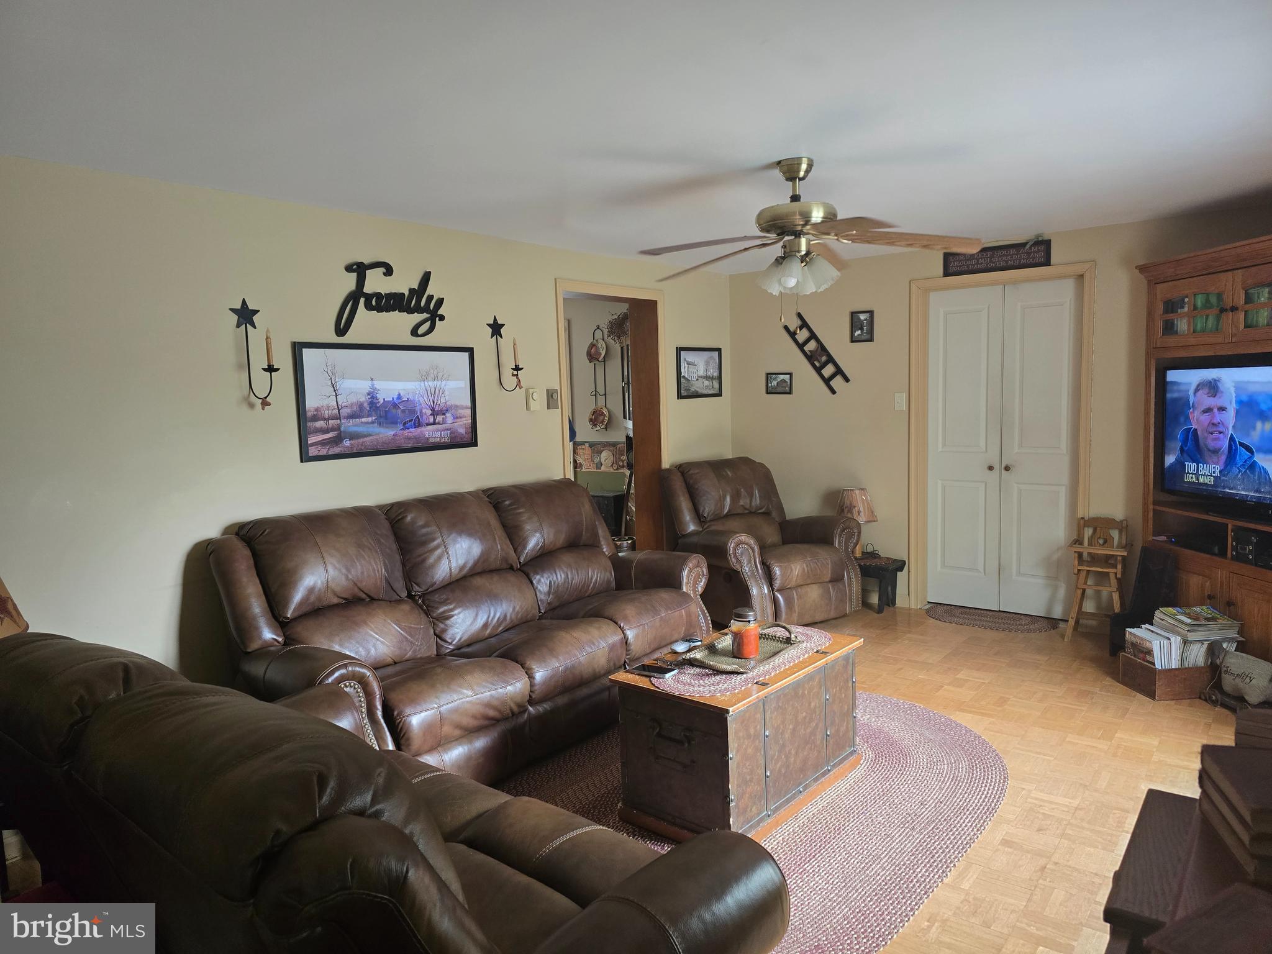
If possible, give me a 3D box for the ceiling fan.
[{"bbox_3d":[0.594,-0.925,3.132,1.300,0.480,1.300,3,7,38],"label":"ceiling fan"}]

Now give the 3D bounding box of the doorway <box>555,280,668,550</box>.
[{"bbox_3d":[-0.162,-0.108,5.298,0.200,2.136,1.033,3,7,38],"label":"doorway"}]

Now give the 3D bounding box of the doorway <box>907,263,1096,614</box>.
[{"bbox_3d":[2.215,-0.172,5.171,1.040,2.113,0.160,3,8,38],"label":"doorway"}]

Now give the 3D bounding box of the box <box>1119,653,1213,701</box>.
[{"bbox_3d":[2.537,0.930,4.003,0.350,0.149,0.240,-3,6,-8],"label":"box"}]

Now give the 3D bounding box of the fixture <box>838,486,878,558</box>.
[{"bbox_3d":[1.471,0.304,5.626,0.280,0.475,0.280,3,7,38],"label":"fixture"}]

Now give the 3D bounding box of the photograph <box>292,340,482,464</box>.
[{"bbox_3d":[-1.119,-0.355,3.913,0.030,0.495,0.966,3,8,38],"label":"photograph"}]

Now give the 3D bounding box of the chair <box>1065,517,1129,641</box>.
[{"bbox_3d":[2.589,0.577,4.701,0.310,0.700,0.270,3,8,38],"label":"chair"}]

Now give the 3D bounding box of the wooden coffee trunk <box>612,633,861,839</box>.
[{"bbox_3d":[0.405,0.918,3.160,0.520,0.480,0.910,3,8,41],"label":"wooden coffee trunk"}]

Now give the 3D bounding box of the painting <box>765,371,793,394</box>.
[{"bbox_3d":[1.018,-0.658,5.965,0.212,0.152,0.020,3,8,38],"label":"painting"}]

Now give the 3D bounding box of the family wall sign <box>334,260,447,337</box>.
[{"bbox_3d":[-1.113,-0.809,3.884,0.020,0.345,0.612,3,7,38],"label":"family wall sign"}]

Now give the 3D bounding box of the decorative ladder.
[{"bbox_3d":[1.230,-0.846,5.765,0.030,0.605,0.150,-9,-27,-51],"label":"decorative ladder"}]

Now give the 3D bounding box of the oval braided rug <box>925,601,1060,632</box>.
[{"bbox_3d":[2.194,0.888,5.267,0.800,0.012,0.480,3,7,38],"label":"oval braided rug"}]

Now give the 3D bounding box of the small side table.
[{"bbox_3d":[1.508,0.704,5.617,0.500,0.320,0.220,3,8,38],"label":"small side table"}]

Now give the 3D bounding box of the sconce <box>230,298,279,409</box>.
[{"bbox_3d":[-1.473,-0.482,3.308,0.215,0.440,0.127,3,8,38],"label":"sconce"}]

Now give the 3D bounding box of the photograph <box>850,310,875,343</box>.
[{"bbox_3d":[1.495,-0.994,5.599,0.163,0.204,0.020,3,7,38],"label":"photograph"}]

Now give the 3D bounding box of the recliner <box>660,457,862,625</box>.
[{"bbox_3d":[0.792,0.402,5.529,1.060,1.015,0.930,-5,7,-31],"label":"recliner"}]

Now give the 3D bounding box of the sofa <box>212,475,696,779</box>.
[{"bbox_3d":[-0.618,0.605,3.782,0.980,1.030,2.260,3,8,40],"label":"sofa"}]

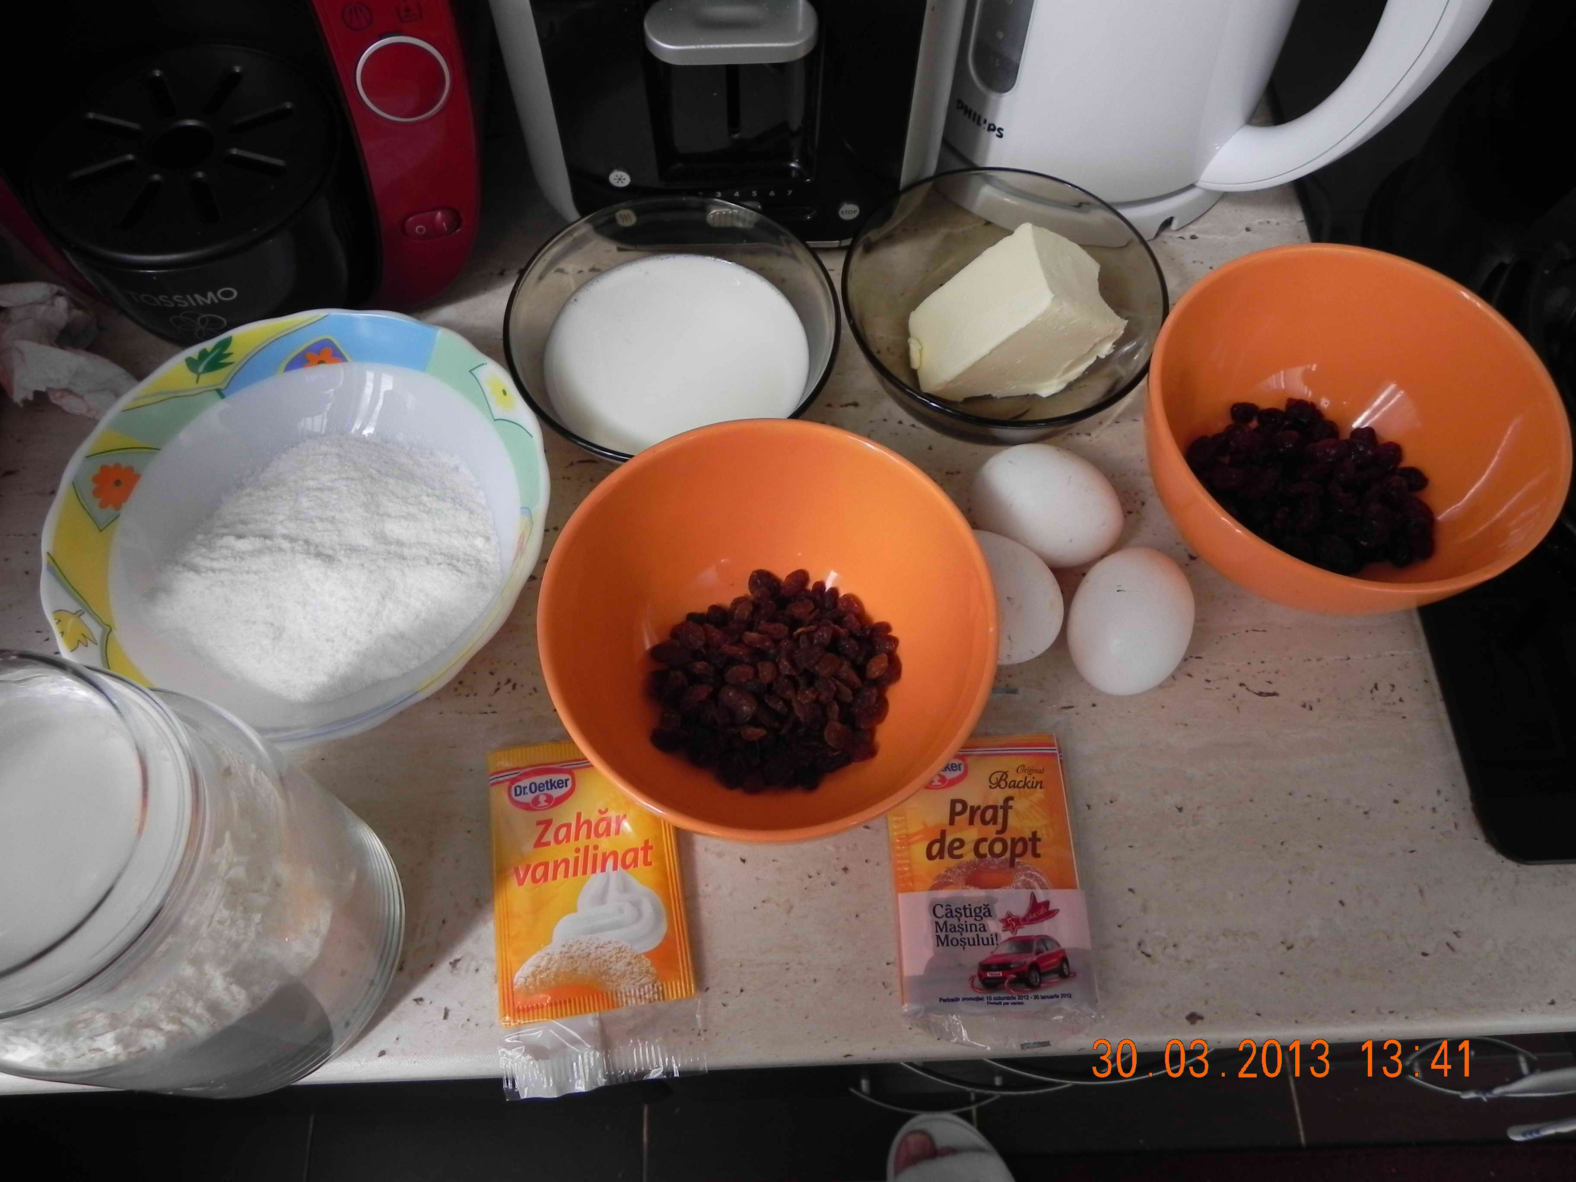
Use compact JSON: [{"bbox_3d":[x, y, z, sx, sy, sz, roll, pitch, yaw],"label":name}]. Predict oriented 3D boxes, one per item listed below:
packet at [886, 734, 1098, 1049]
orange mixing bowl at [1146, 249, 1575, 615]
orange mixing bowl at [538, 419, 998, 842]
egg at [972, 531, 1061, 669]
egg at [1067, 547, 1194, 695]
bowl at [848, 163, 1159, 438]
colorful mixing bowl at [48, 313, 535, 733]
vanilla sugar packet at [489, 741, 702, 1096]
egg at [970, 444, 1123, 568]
[{"bbox_3d":[0.068,0.102,0.408,0.064,0.009,0.106,-1,65,-2],"label":"packet"},{"bbox_3d":[0.200,-0.050,0.449,0.145,0.073,0.145,1,65,-1],"label":"orange mixing bowl"},{"bbox_3d":[-0.007,0.022,0.408,0.145,0.073,0.145,1,65,-1],"label":"orange mixing bowl"},{"bbox_3d":[0.073,0.002,0.435,0.058,0.045,0.045,31,68,12],"label":"egg"},{"bbox_3d":[0.126,0.011,0.433,0.045,0.045,0.058,16,65,6],"label":"egg"},{"bbox_3d":[0.084,-0.108,0.486,0.126,0.048,0.126,1,65,-1],"label":"bowl"},{"bbox_3d":[-0.165,-0.015,0.428,0.167,0.062,0.167,1,65,-1],"label":"colorful mixing bowl"},{"bbox_3d":[-0.067,0.106,0.402,0.065,0.009,0.116,-7,65,-5],"label":"vanilla sugar packet"},{"bbox_3d":[0.099,-0.032,0.453,0.058,0.045,0.045,28,67,11],"label":"egg"}]

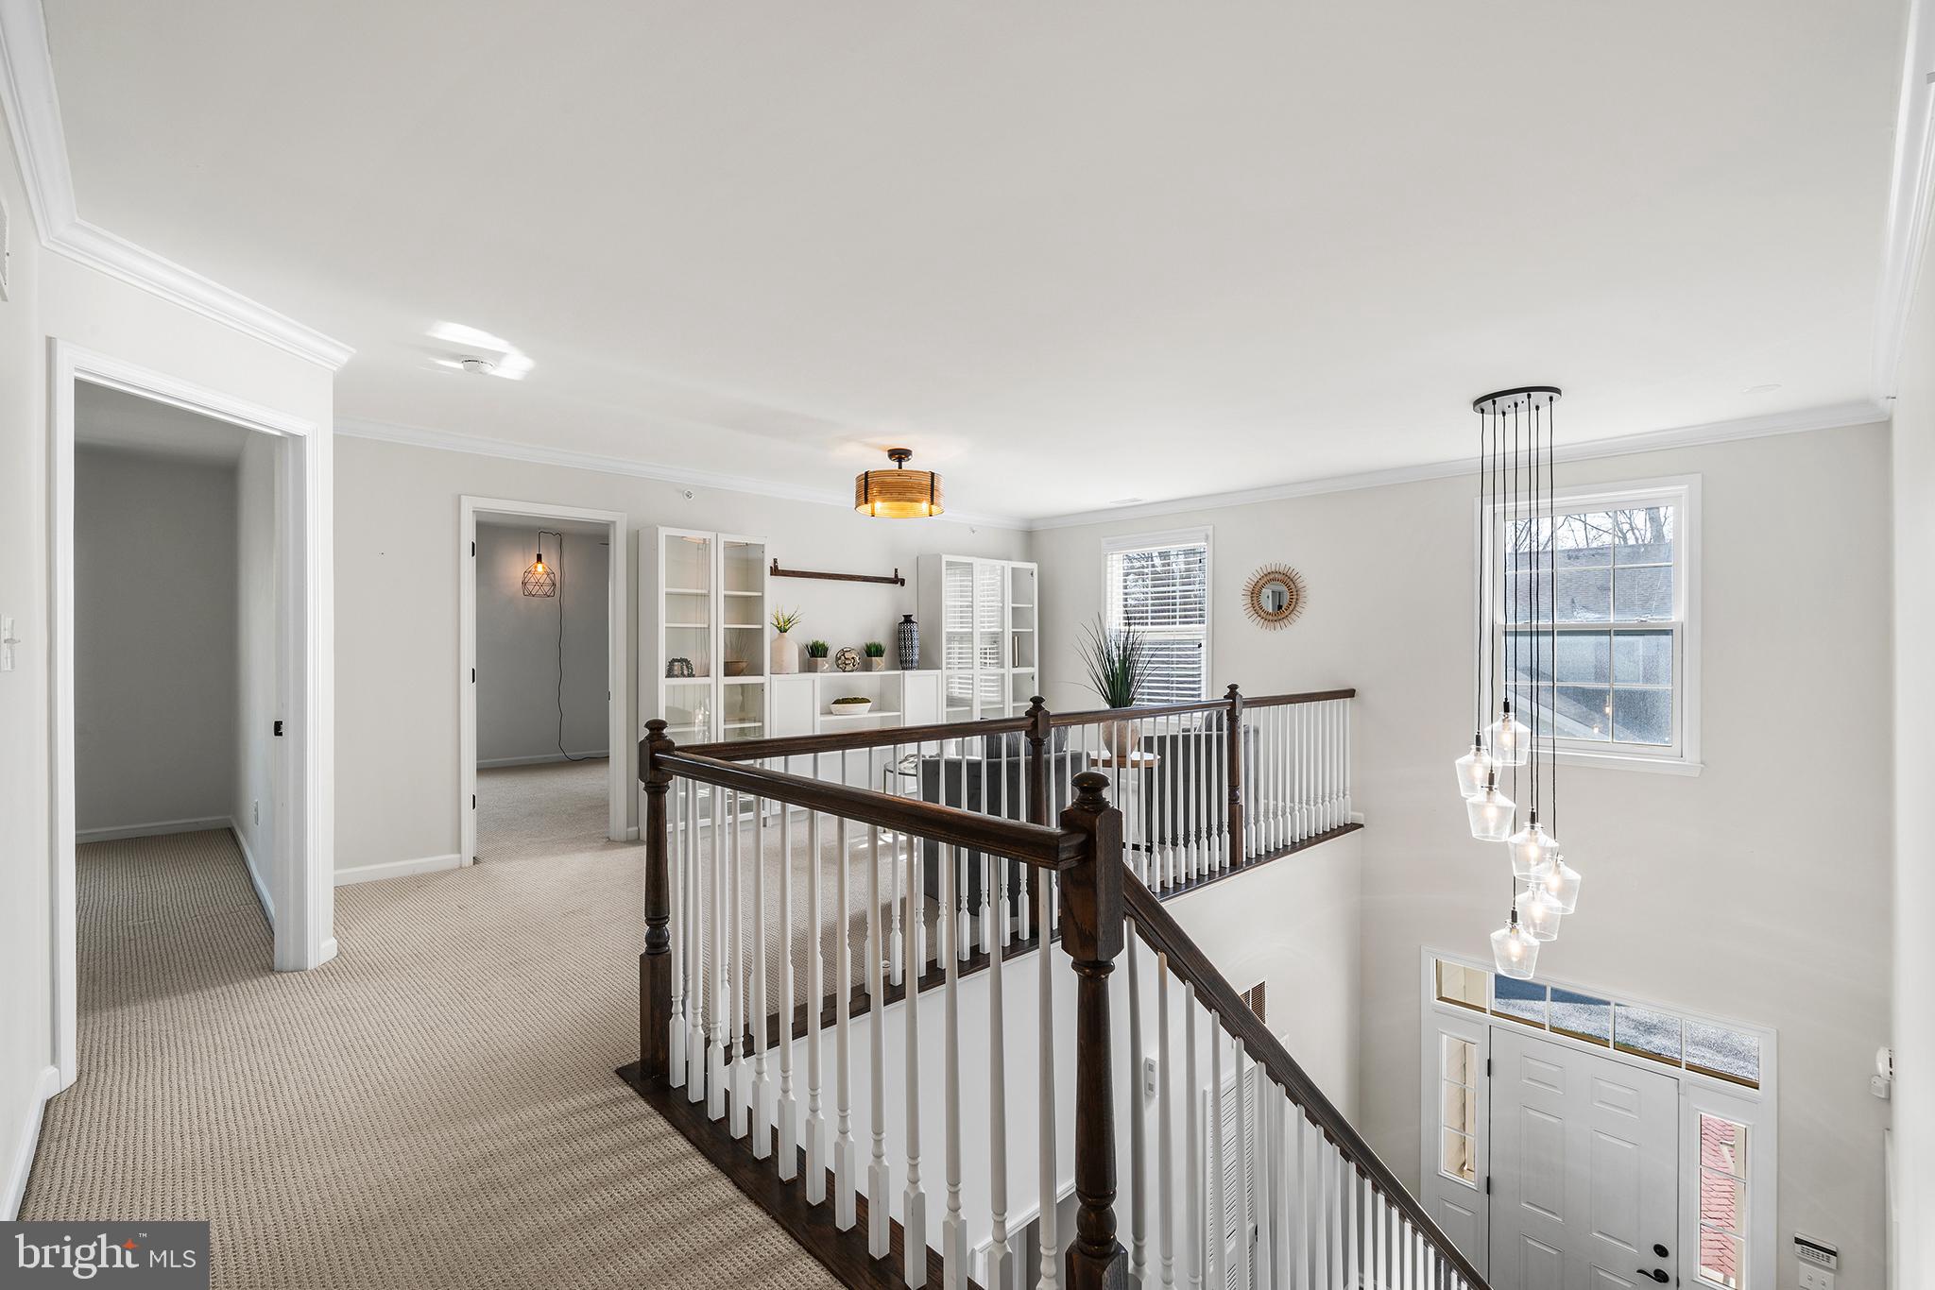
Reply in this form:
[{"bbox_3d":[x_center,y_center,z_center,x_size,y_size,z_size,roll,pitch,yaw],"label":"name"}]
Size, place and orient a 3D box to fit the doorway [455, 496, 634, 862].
[{"bbox_3d":[-2.572,0.209,4.942,0.920,2.110,0.140,0,0,-43],"label":"doorway"}]

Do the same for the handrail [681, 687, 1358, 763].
[{"bbox_3d":[0.939,0.338,4.037,4.900,0.060,0.062,0,0,-42],"label":"handrail"}]

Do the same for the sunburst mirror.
[{"bbox_3d":[2.325,-0.365,6.126,0.515,0.515,0.035,0,0,45],"label":"sunburst mirror"}]

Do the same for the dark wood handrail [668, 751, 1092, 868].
[{"bbox_3d":[-0.363,0.347,1.866,1.508,0.060,0.062,0,0,45],"label":"dark wood handrail"}]

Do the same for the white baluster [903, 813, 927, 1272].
[{"bbox_3d":[-0.100,0.817,1.595,0.032,0.880,0.032,0,0,-44],"label":"white baluster"}]

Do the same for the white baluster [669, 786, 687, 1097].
[{"bbox_3d":[-0.826,0.818,2.311,0.032,0.880,0.032,0,0,-44],"label":"white baluster"}]

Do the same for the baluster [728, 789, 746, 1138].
[{"bbox_3d":[-0.584,0.802,2.050,0.033,0.885,0.033,0,0,-45],"label":"baluster"}]

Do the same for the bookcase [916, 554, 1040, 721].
[{"bbox_3d":[0.118,0.255,7.250,1.200,2.020,0.300,0,0,-43],"label":"bookcase"}]

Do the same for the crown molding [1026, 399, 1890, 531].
[{"bbox_3d":[2.551,-1.122,5.832,5.440,0.080,0.075,0,0,44],"label":"crown molding"}]

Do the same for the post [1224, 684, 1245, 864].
[{"bbox_3d":[1.557,0.749,4.704,0.083,1.051,0.083,0,0,-42],"label":"post"}]

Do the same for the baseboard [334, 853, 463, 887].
[{"bbox_3d":[-3.097,1.218,4.351,0.620,0.085,0.015,0,0,-43],"label":"baseboard"}]

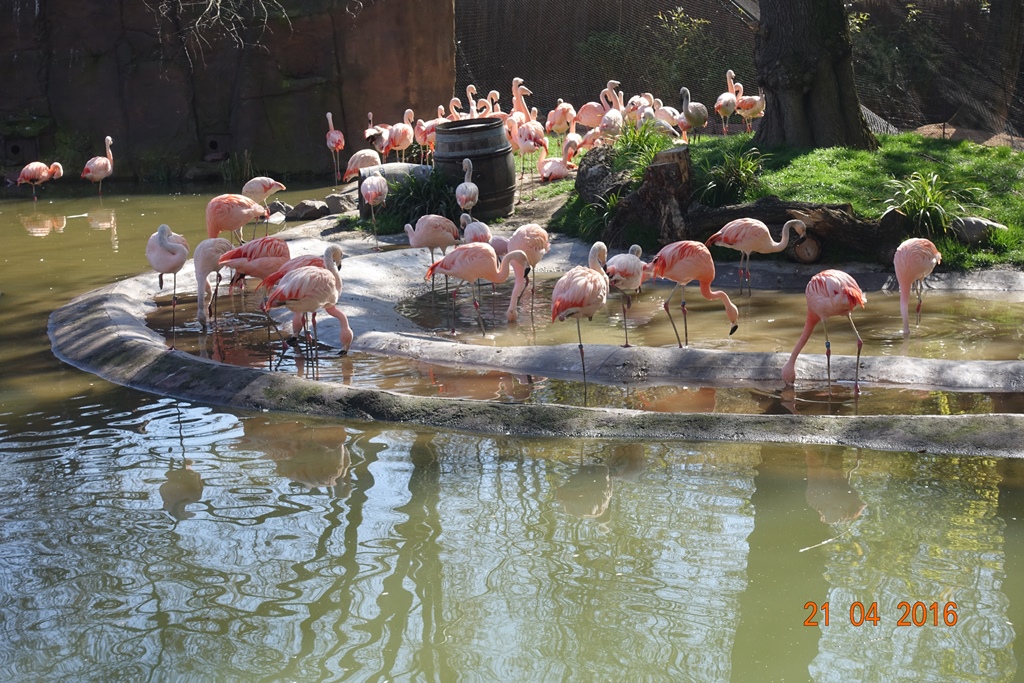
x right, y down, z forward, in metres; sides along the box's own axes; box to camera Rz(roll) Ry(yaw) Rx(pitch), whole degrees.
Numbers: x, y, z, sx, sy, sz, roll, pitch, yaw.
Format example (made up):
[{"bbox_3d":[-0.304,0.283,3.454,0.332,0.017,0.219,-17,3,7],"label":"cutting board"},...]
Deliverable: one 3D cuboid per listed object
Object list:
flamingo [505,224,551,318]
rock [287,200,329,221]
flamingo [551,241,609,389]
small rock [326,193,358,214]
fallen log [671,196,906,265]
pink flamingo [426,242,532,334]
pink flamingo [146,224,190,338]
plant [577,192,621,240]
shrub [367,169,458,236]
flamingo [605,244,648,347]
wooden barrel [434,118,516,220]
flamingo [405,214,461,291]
[{"bbox_3d":[0.121,-0.508,14.600,0.280,0.740,0.500,3,10,25],"label":"flamingo"},{"bbox_3d":[-2.383,-1.526,23.200,0.490,0.230,0.370,-1,9,0],"label":"rock"},{"bbox_3d":[0.416,-0.128,12.261,0.270,0.980,0.460,6,12,37],"label":"flamingo"},{"bbox_3d":[-1.975,-1.608,23.200,0.380,0.250,0.330,-1,9,0],"label":"small rock"},{"bbox_3d":[2.381,-0.951,17.154,1.980,0.546,0.500,-2,10,-3],"label":"fallen log"},{"bbox_3d":[-0.222,-0.342,13.609,0.720,0.672,0.270,-1,10,5],"label":"pink flamingo"},{"bbox_3d":[-2.322,-0.364,13.419,0.280,0.851,0.440,-1,10,5],"label":"pink flamingo"},{"bbox_3d":[0.787,-1.124,17.900,0.390,0.440,0.370,-1,9,0],"label":"plant"},{"bbox_3d":[-0.964,-1.421,19.886,0.880,0.612,0.750,-2,10,0],"label":"shrub"},{"bbox_3d":[0.790,-0.319,13.854,0.240,0.704,0.430,5,12,31],"label":"flamingo"},{"bbox_3d":[-0.385,-1.766,20.660,0.810,0.960,0.810,-7,10,1],"label":"wooden barrel"},{"bbox_3d":[-0.630,-0.674,15.780,0.480,0.667,0.270,-4,10,-10],"label":"flamingo"}]

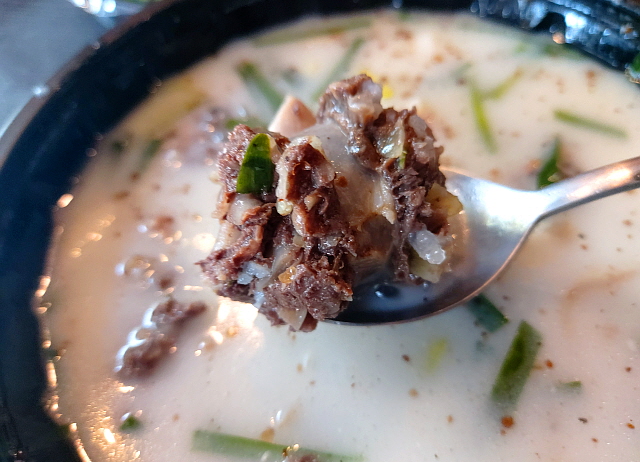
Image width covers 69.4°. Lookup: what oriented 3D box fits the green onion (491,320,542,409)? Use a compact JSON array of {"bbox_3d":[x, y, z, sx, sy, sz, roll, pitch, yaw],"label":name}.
[{"bbox_3d":[0.048,0.032,0.112,0.005,0.004,0.021,25,62,18],"label":"green onion"}]

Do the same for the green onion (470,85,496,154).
[{"bbox_3d":[0.055,-0.039,0.157,0.003,0.003,0.032,-3,57,2],"label":"green onion"}]

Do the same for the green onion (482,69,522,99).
[{"bbox_3d":[0.065,-0.053,0.165,0.020,0.003,0.003,-36,62,-19],"label":"green onion"}]

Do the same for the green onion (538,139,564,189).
[{"bbox_3d":[0.071,-0.020,0.142,0.004,0.004,0.024,20,60,15],"label":"green onion"}]

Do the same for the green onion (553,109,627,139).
[{"bbox_3d":[0.089,-0.035,0.153,0.023,0.003,0.003,27,62,19],"label":"green onion"}]

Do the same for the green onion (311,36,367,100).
[{"bbox_3d":[0.007,-0.061,0.173,0.003,0.003,0.040,23,61,17],"label":"green onion"}]

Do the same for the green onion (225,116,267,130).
[{"bbox_3d":[-0.025,-0.037,0.159,0.015,0.004,0.003,6,58,7],"label":"green onion"}]

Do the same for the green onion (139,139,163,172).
[{"bbox_3d":[-0.057,-0.025,0.154,0.003,0.003,0.013,10,58,9],"label":"green onion"}]

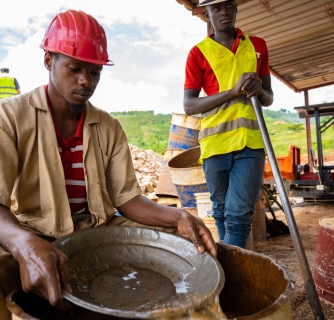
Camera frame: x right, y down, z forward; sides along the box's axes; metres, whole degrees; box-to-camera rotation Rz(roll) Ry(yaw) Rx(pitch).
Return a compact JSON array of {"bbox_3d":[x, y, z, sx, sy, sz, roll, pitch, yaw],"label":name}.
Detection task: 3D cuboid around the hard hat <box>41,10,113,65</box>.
[{"bbox_3d":[-0.287,-0.419,1.072,0.277,0.155,0.220,23,16,32],"label":"hard hat"}]

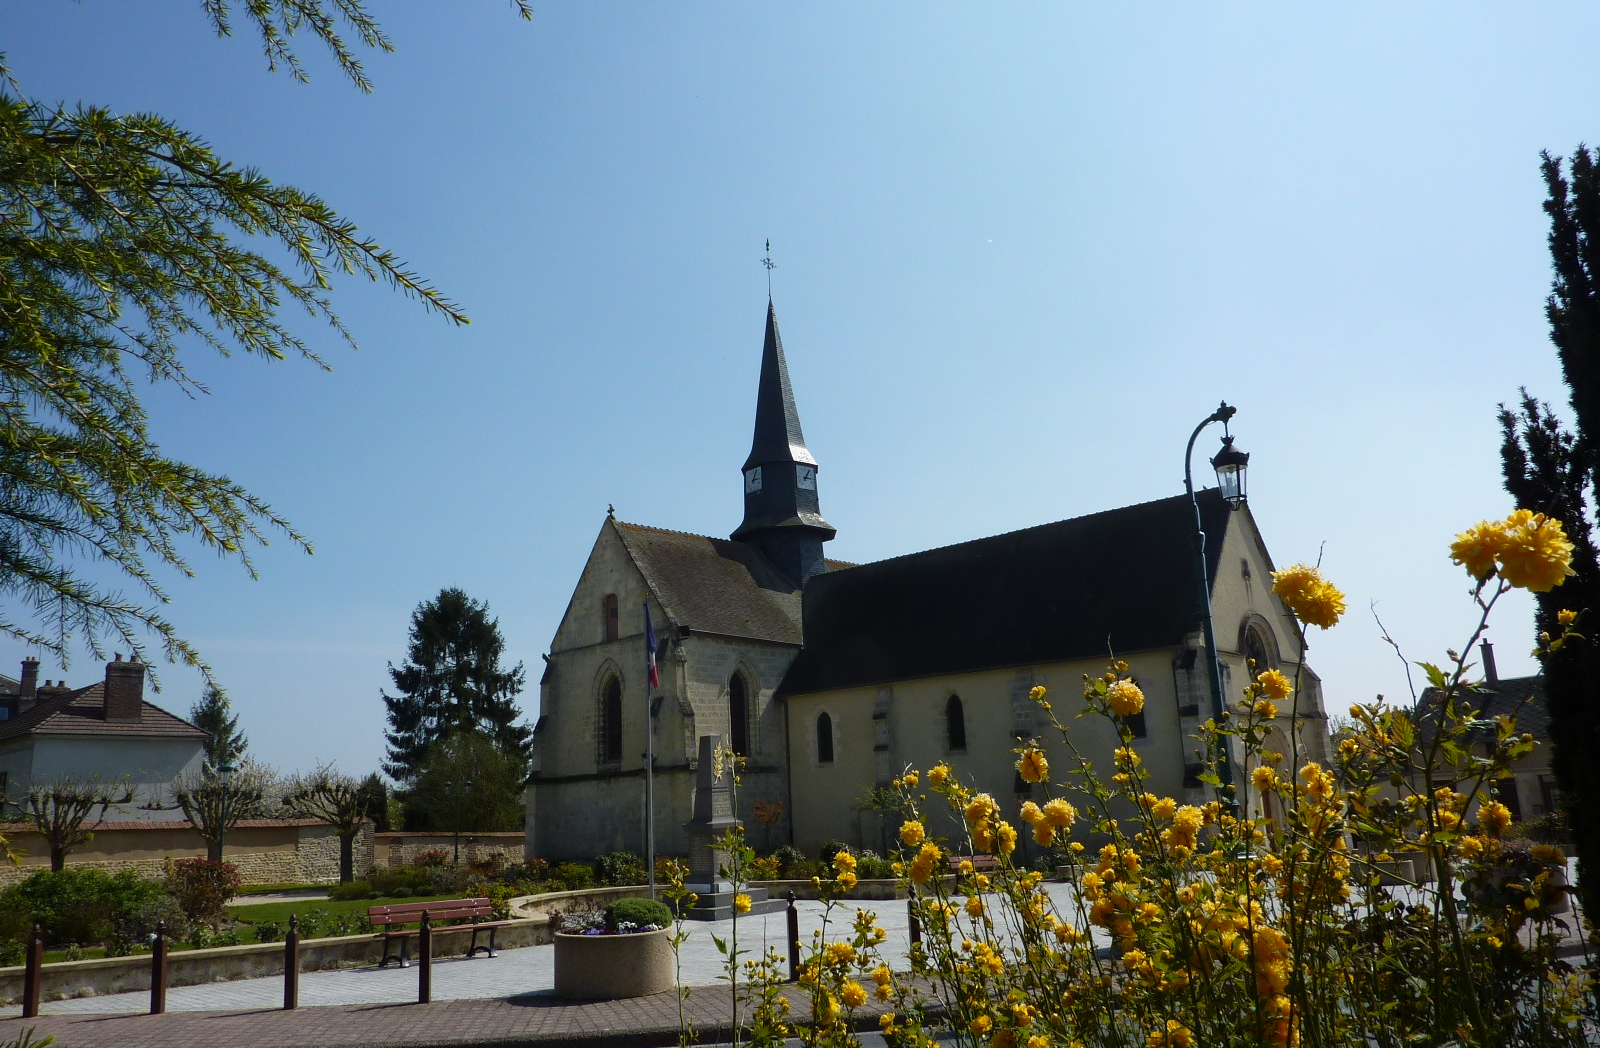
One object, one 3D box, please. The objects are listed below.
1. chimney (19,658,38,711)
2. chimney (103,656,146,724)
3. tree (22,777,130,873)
[{"bbox_3d":[-35.404,7.424,53.043,0.714,2.525,0.643,5,-15,-27],"label":"chimney"},{"bbox_3d":[-25.105,6.137,43.023,1.350,2.360,0.650,9,-17,-41],"label":"chimney"},{"bbox_3d":[-17.216,7.511,27.441,2.291,2.999,2.291,6,-16,-31],"label":"tree"}]

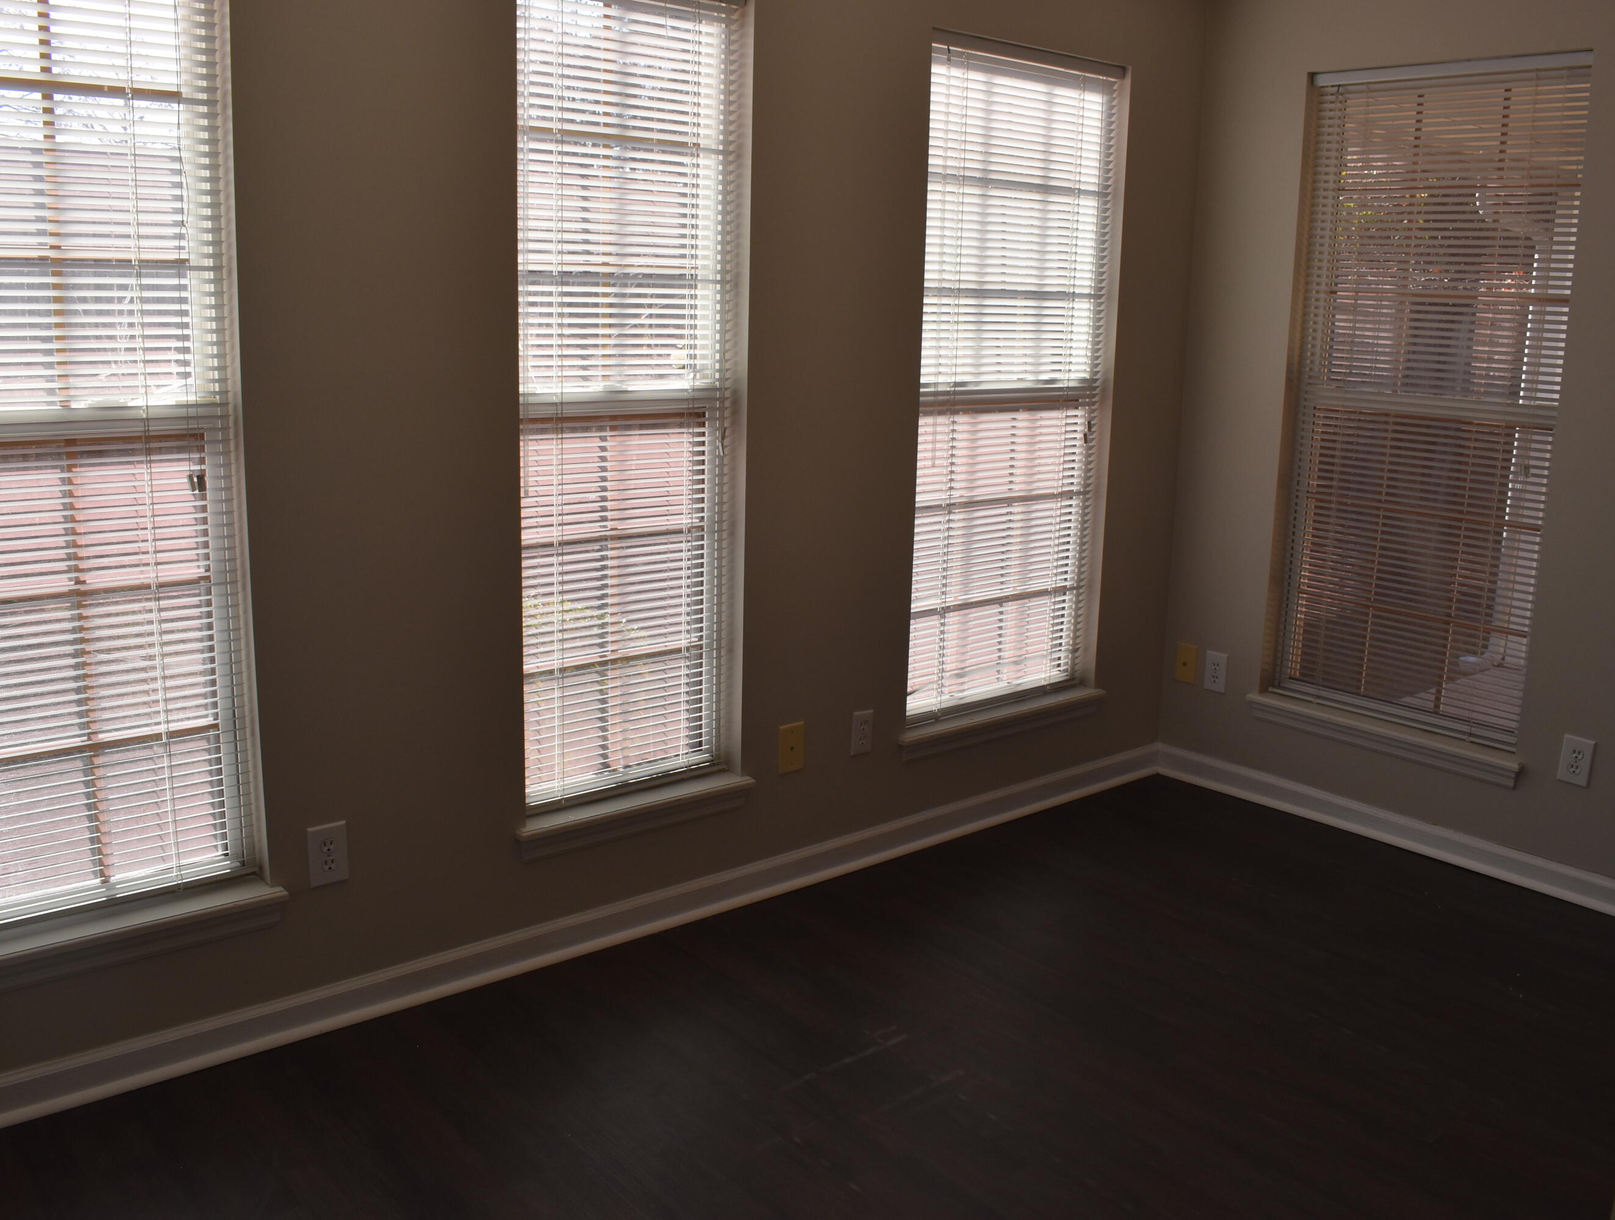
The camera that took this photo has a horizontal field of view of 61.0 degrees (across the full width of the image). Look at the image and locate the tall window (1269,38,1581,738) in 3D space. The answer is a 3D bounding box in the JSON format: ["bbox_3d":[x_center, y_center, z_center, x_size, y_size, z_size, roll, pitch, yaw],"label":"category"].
[{"bbox_3d":[1.611,-0.534,3.706,0.110,1.740,0.750,-9,16,-39],"label":"tall window"}]

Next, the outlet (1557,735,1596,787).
[{"bbox_3d":[1.921,0.377,3.430,0.009,0.120,0.076,-9,16,-39],"label":"outlet"}]

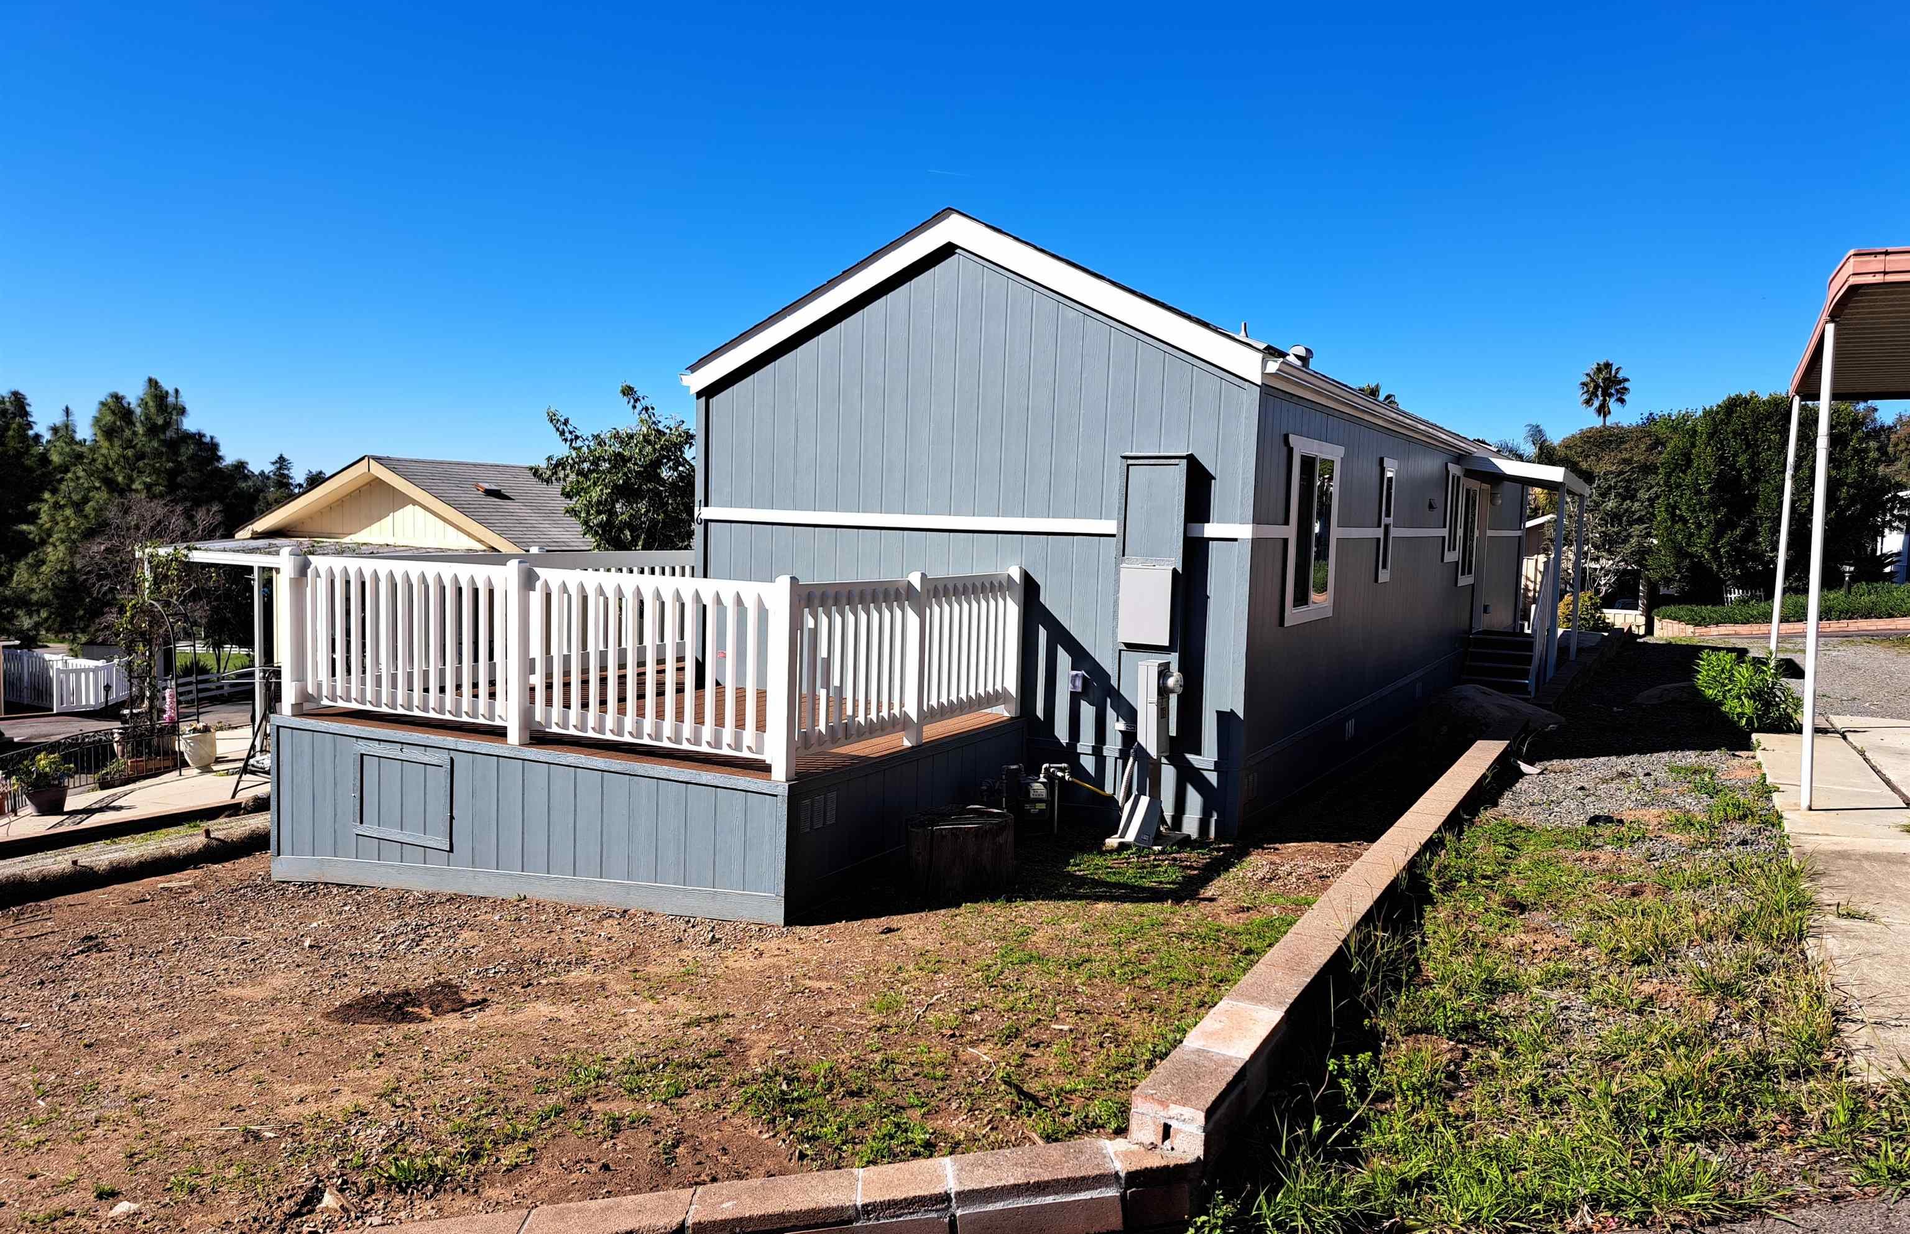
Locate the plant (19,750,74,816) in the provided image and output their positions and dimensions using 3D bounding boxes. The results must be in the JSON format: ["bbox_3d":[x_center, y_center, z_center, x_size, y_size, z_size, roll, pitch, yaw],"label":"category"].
[{"bbox_3d":[-8.761,1.561,12.756,0.500,0.590,0.500,4,5,29],"label":"plant"}]

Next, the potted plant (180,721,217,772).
[{"bbox_3d":[-8.504,1.410,14.893,0.410,0.570,0.410,4,5,29],"label":"potted plant"}]

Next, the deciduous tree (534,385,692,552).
[{"bbox_3d":[-3.361,-0.451,14.476,2.450,4.300,2.450,4,5,29],"label":"deciduous tree"}]

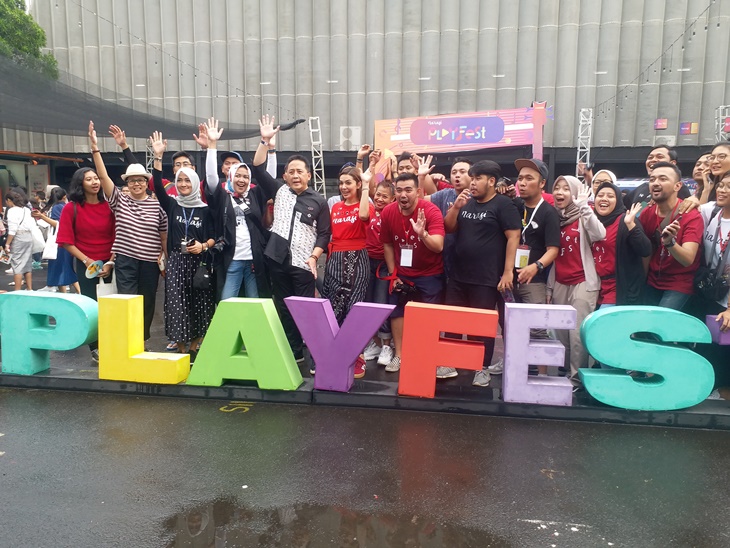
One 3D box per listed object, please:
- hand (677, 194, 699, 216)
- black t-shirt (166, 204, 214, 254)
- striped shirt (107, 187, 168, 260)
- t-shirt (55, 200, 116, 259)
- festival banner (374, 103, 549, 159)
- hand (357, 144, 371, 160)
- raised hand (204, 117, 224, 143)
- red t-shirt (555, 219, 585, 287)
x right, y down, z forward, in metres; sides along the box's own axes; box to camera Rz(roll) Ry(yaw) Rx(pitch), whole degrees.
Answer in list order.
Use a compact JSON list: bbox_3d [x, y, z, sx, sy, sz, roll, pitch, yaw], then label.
[{"bbox_3d":[2.318,-0.496,4.068,0.150,0.140,0.120,4,8,25],"label":"hand"},{"bbox_3d":[-1.466,-0.397,4.759,0.410,0.450,0.230,0,7,-3],"label":"black t-shirt"},{"bbox_3d":[-1.971,-0.431,4.956,0.490,0.630,0.280,-2,7,-15],"label":"striped shirt"},{"bbox_3d":[-2.257,-0.347,4.600,0.430,0.480,0.270,-2,8,-18],"label":"t-shirt"},{"bbox_3d":[2.030,-3.088,12.300,3.650,0.980,0.150,3,8,17],"label":"festival banner"},{"bbox_3d":[-0.013,-1.013,4.750,0.115,0.140,0.090,0,7,0],"label":"hand"},{"bbox_3d":[-1.123,-1.078,4.250,0.140,0.190,0.070,0,7,-5],"label":"raised hand"},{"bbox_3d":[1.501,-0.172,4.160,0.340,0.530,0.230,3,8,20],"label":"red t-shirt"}]

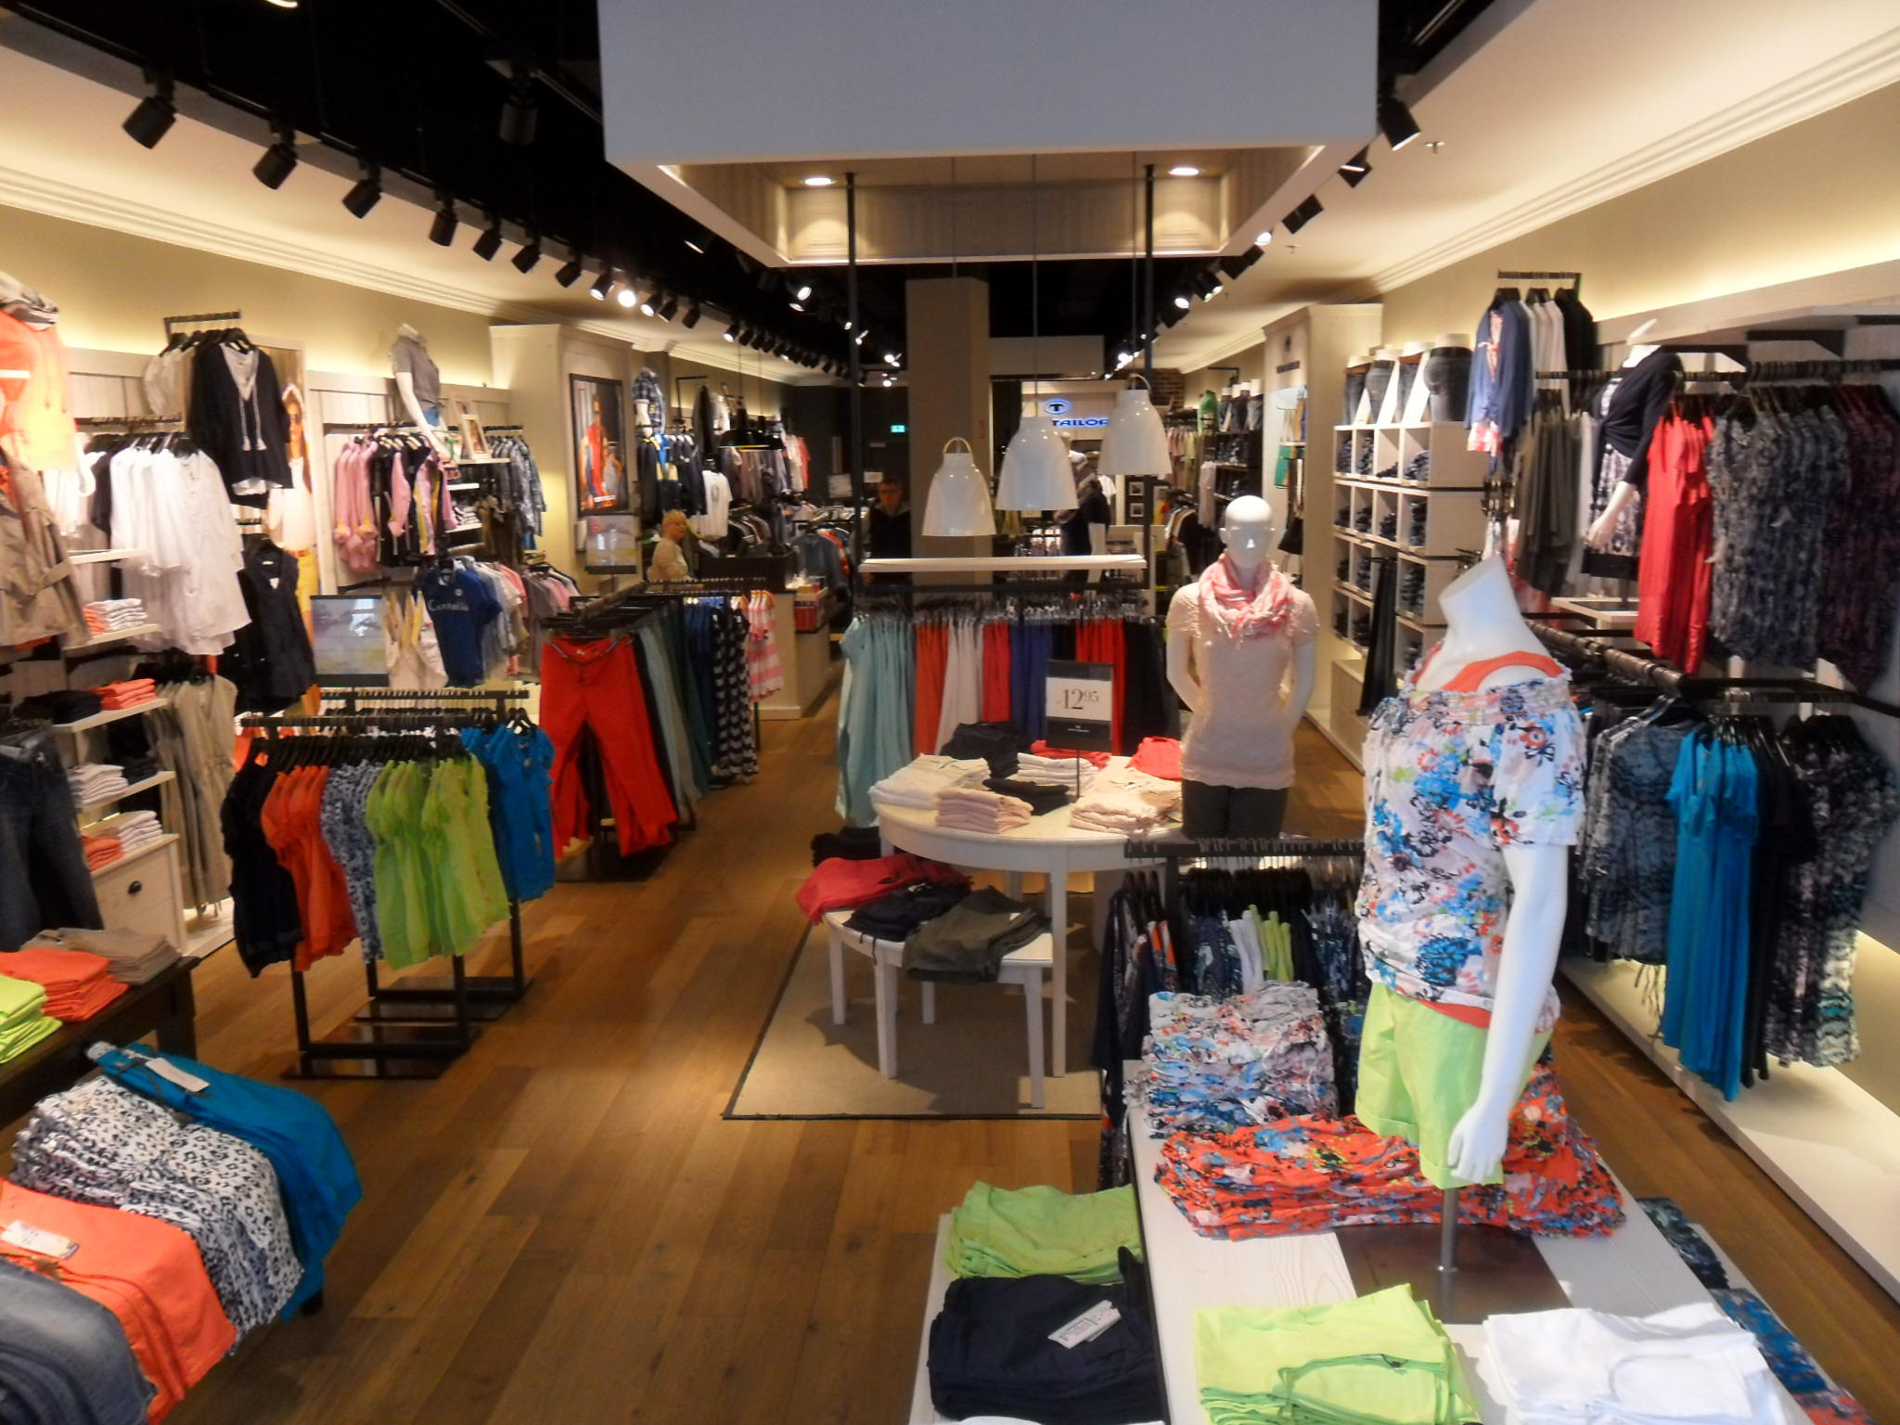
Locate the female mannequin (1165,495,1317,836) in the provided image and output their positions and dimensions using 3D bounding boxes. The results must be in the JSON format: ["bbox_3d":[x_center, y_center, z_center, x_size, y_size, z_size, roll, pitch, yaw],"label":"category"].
[{"bbox_3d":[0.899,0.260,4.606,0.470,1.850,0.320,-1,10,3],"label":"female mannequin"}]

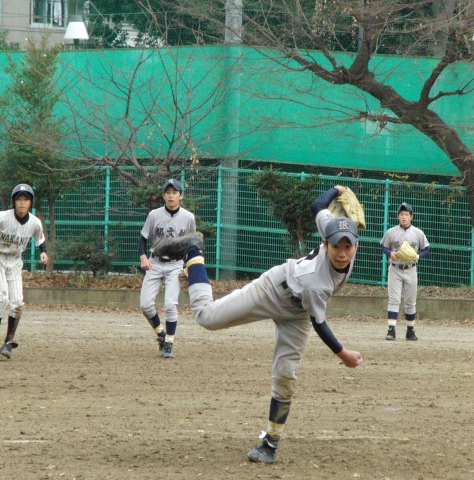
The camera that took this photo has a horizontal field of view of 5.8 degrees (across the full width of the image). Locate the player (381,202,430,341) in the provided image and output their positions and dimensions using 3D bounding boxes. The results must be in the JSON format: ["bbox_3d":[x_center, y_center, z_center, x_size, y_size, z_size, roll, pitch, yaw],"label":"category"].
[{"bbox_3d":[2.048,0.383,56.400,0.580,1.680,0.450,2,0,0],"label":"player"}]

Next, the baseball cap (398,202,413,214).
[{"bbox_3d":[2.044,-0.382,56.300,0.190,0.140,0.260,2,0,-6],"label":"baseball cap"}]

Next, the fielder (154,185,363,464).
[{"bbox_3d":[0.120,0.470,25.800,0.850,1.560,1.100,1,0,-34],"label":"fielder"}]

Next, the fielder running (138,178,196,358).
[{"bbox_3d":[-0.664,0.270,44.000,0.560,1.680,0.450,2,0,-3],"label":"fielder running"}]

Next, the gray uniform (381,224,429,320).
[{"bbox_3d":[2.048,0.383,56.400,0.570,1.140,0.330,2,0,0],"label":"gray uniform"}]

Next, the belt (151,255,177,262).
[{"bbox_3d":[-0.658,0.175,43.950,0.320,0.065,0.230,2,0,-3],"label":"belt"}]

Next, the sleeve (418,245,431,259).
[{"bbox_3d":[2.275,0.140,56.300,0.160,0.170,0.210,2,0,-3],"label":"sleeve"}]

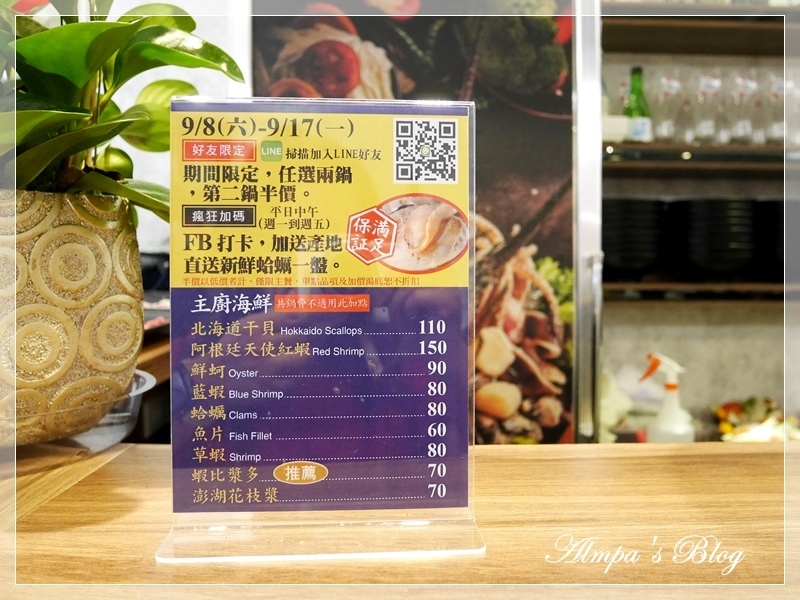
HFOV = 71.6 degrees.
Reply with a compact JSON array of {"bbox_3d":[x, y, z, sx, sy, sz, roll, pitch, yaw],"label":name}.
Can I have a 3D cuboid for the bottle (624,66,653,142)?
[{"bbox_3d":[0.651,-0.530,1.515,0.071,0.219,0.071,0,1,17],"label":"bottle"}]

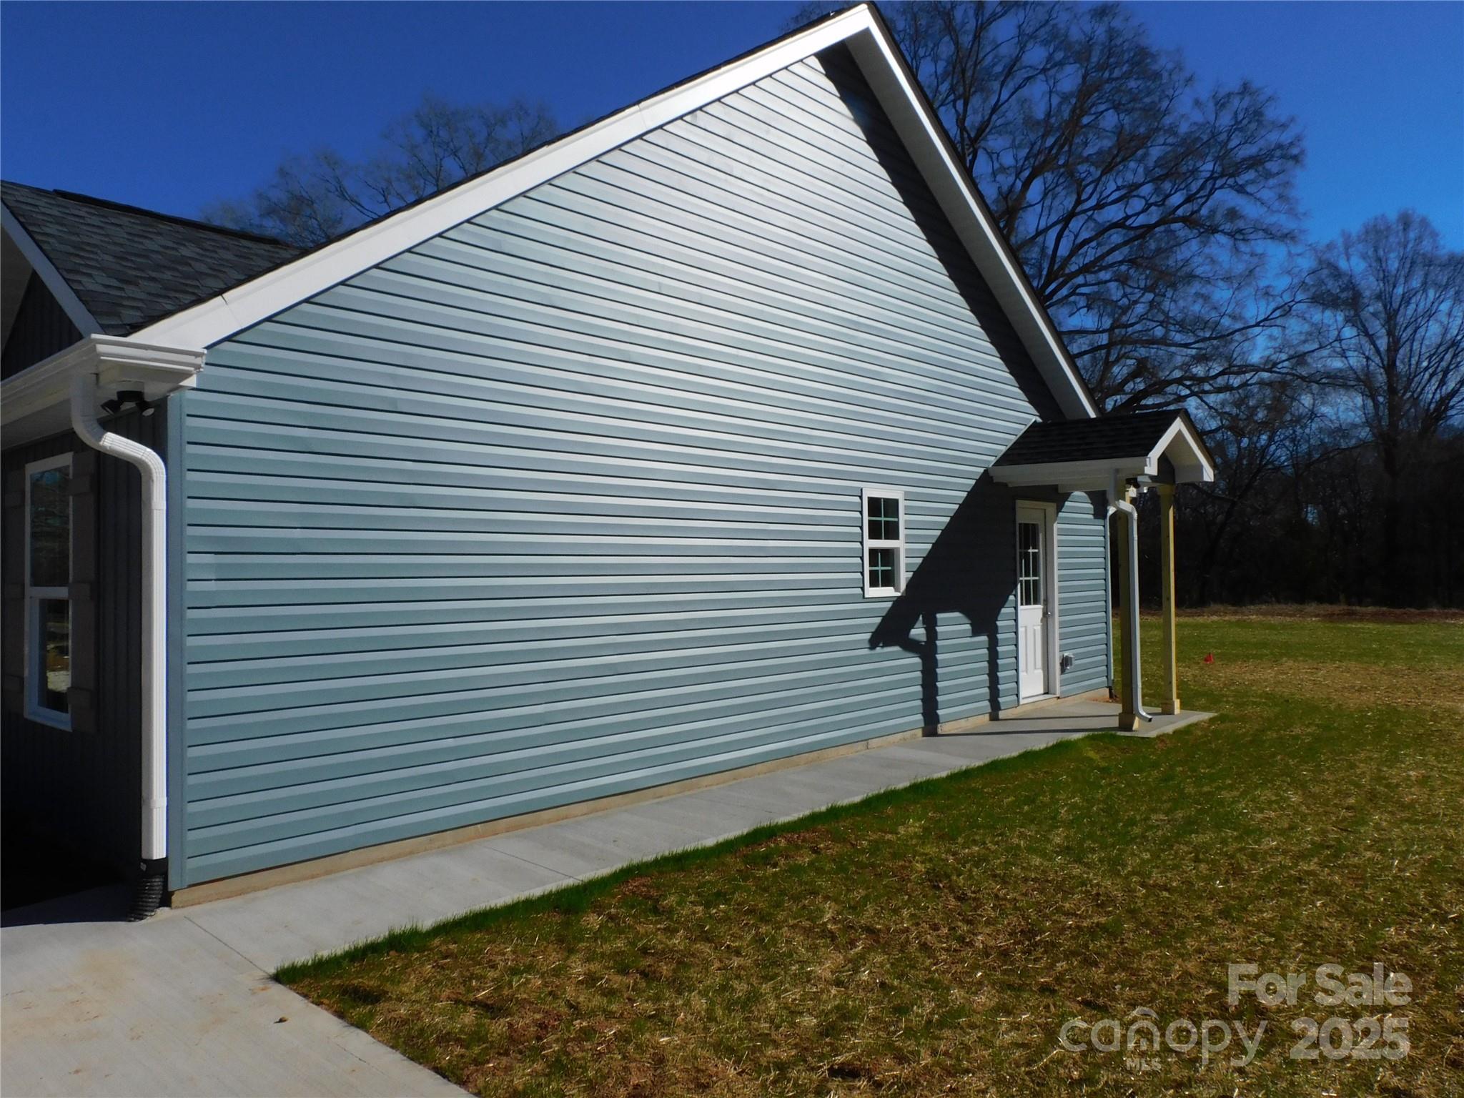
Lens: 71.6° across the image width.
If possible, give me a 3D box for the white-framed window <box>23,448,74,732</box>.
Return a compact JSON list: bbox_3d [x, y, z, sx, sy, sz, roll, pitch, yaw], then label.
[{"bbox_3d":[-4.045,0.253,6.066,0.950,1.580,0.080,-2,-2,43],"label":"white-framed window"}]

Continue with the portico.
[{"bbox_3d":[3.808,0.174,10.273,1.500,3.060,2.000,-2,-2,43],"label":"portico"}]

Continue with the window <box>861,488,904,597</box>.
[{"bbox_3d":[1.302,-0.053,8.750,0.080,0.915,0.610,-2,-2,43],"label":"window"}]

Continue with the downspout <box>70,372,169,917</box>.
[{"bbox_3d":[-2.732,0.444,4.528,0.120,2.430,0.360,-2,-2,43],"label":"downspout"}]

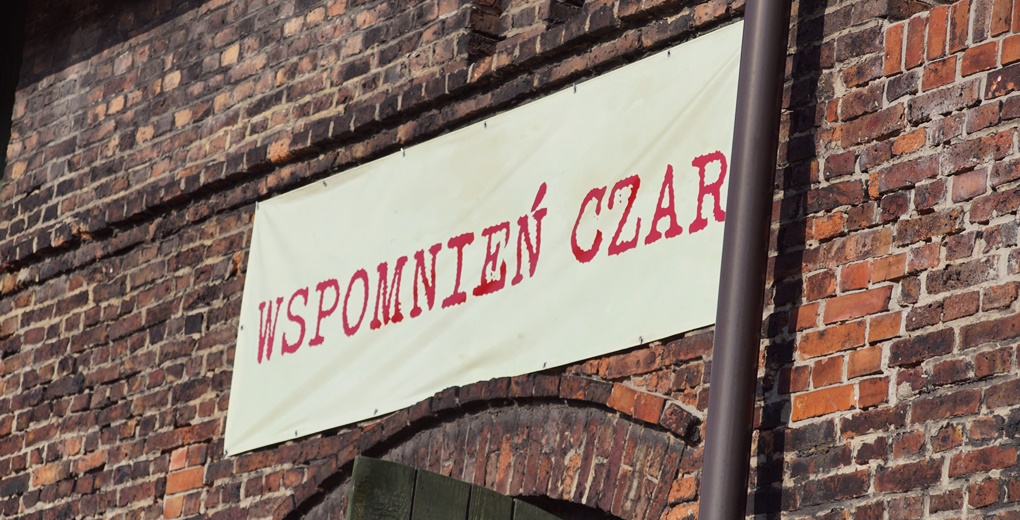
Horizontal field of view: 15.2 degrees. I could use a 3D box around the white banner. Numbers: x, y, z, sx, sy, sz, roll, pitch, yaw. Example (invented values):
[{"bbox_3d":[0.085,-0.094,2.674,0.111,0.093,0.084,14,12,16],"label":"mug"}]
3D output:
[{"bbox_3d":[-0.115,-0.019,10.712,0.020,0.808,2.771,15,-17,-29],"label":"white banner"}]

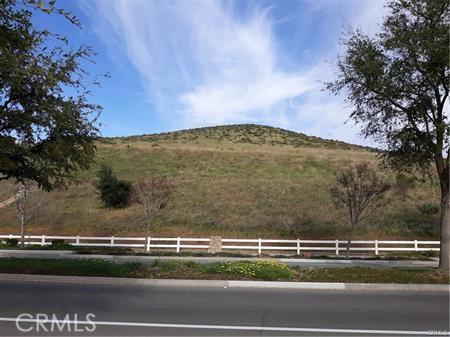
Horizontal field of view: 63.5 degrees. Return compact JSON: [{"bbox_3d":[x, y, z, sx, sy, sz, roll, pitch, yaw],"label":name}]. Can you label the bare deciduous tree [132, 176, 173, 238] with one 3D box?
[{"bbox_3d":[-4.772,2.957,24.112,2.720,4.910,2.580,0,-10,0],"label":"bare deciduous tree"}]

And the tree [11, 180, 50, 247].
[{"bbox_3d":[-13.541,3.087,25.393,2.860,4.680,2.720,0,-10,0],"label":"tree"}]

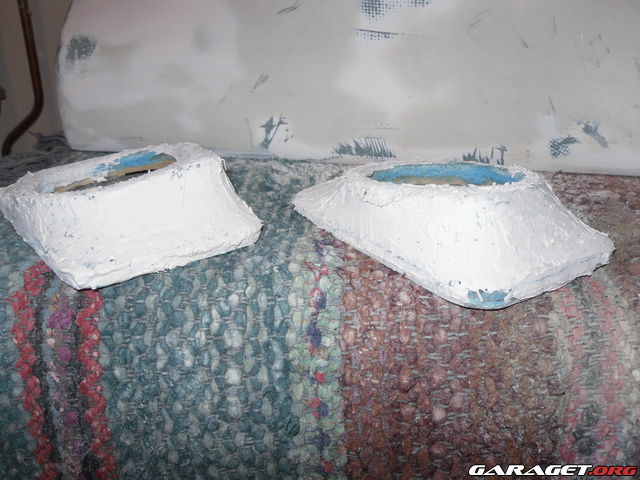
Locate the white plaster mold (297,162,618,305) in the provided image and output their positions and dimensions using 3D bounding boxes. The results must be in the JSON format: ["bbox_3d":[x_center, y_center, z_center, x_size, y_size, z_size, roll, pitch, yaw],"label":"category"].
[{"bbox_3d":[0.113,-0.045,0.585,0.174,0.070,0.246,-18,31,-32],"label":"white plaster mold"}]

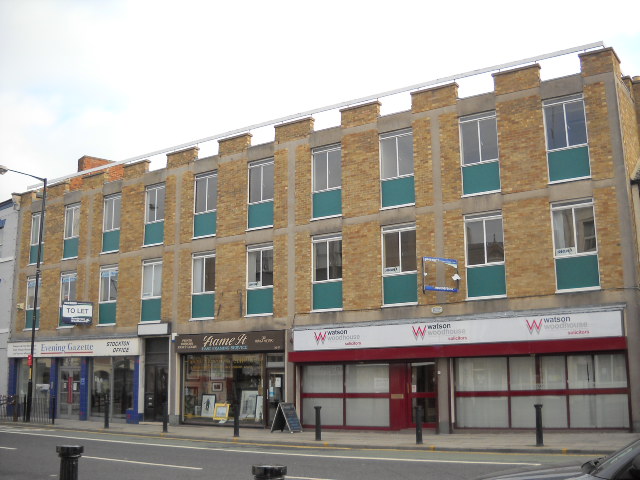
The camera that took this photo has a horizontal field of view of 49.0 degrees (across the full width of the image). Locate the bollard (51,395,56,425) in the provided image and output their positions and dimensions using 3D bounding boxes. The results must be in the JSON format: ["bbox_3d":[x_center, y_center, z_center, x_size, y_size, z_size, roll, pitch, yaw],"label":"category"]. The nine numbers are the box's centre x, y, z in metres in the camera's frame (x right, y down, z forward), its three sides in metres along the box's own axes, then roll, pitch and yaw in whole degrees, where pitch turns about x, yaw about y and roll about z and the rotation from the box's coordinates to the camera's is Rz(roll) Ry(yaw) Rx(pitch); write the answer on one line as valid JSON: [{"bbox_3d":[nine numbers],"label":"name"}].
[{"bbox_3d":[-9.522,6.086,25.124,0.160,1.000,0.160,-8,-14,33],"label":"bollard"}]

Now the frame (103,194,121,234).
[{"bbox_3d":[-9.013,-1.174,30.621,1.220,1.689,0.080,-8,-14,32],"label":"frame"}]

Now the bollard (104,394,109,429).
[{"bbox_3d":[-7.106,5.723,23.407,0.160,1.000,0.160,-8,-14,33],"label":"bollard"}]

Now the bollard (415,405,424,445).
[{"bbox_3d":[2.534,4.690,17.782,0.225,0.960,0.225,0,-12,0],"label":"bollard"}]

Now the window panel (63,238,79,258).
[{"bbox_3d":[-11.276,0.366,31.901,1.181,0.902,0.050,-8,-14,32],"label":"window panel"}]

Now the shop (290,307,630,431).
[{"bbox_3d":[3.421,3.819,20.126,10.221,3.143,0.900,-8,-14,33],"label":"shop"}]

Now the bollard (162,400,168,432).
[{"bbox_3d":[-4.837,5.560,21.997,0.190,0.950,0.190,-8,-14,33],"label":"bollard"}]

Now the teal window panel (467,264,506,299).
[{"bbox_3d":[4.712,1.172,19.849,1.130,0.880,0.060,-8,-14,33],"label":"teal window panel"}]

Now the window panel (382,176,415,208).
[{"bbox_3d":[2.450,-1.489,21.929,1.130,0.880,0.060,-8,-14,33],"label":"window panel"}]

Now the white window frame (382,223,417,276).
[{"bbox_3d":[2.432,0.285,21.351,1.168,1.515,0.100,-8,-14,33],"label":"white window frame"}]

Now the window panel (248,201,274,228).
[{"bbox_3d":[-2.057,-0.874,24.636,1.134,0.814,0.060,-8,-14,33],"label":"window panel"}]

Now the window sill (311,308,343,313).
[{"bbox_3d":[0.232,2.347,23.538,1.259,0.065,0.140,-8,-14,32],"label":"window sill"}]

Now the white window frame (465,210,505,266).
[{"bbox_3d":[4.666,-0.027,19.880,1.168,1.515,0.100,-8,-14,33],"label":"white window frame"}]

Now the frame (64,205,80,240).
[{"bbox_3d":[-10.903,-0.771,30.951,1.130,1.500,0.100,-8,-14,33],"label":"frame"}]

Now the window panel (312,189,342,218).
[{"bbox_3d":[0.223,-1.135,22.254,1.070,0.820,0.060,-8,-14,32],"label":"window panel"}]

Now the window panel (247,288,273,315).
[{"bbox_3d":[-2.063,2.128,24.196,1.130,0.880,0.060,-8,-14,33],"label":"window panel"}]

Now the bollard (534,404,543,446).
[{"bbox_3d":[4.844,4.104,15.528,0.180,0.940,0.180,-8,-14,33],"label":"bollard"}]

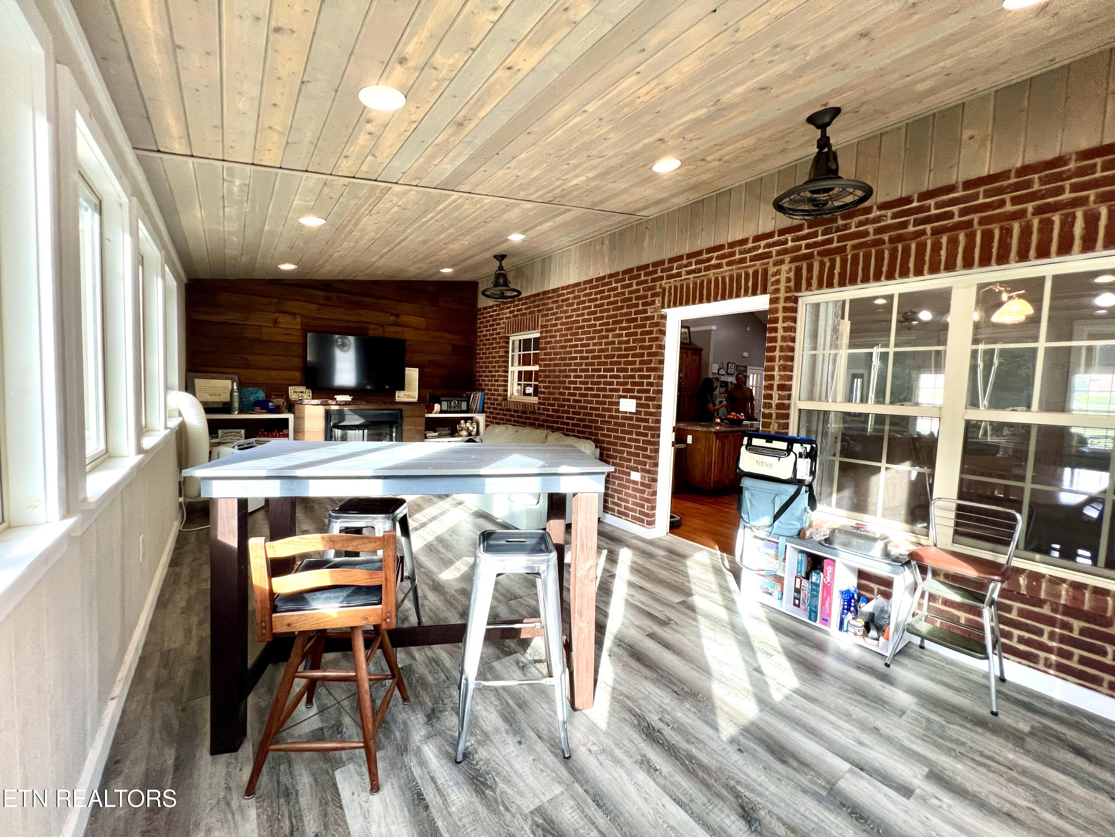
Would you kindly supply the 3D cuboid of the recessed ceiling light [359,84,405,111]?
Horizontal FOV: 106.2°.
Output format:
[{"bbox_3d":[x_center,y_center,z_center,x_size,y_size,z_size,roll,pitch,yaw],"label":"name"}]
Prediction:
[{"bbox_3d":[-0.809,-1.486,1.928,0.200,0.030,0.200,-11,12,-37],"label":"recessed ceiling light"}]

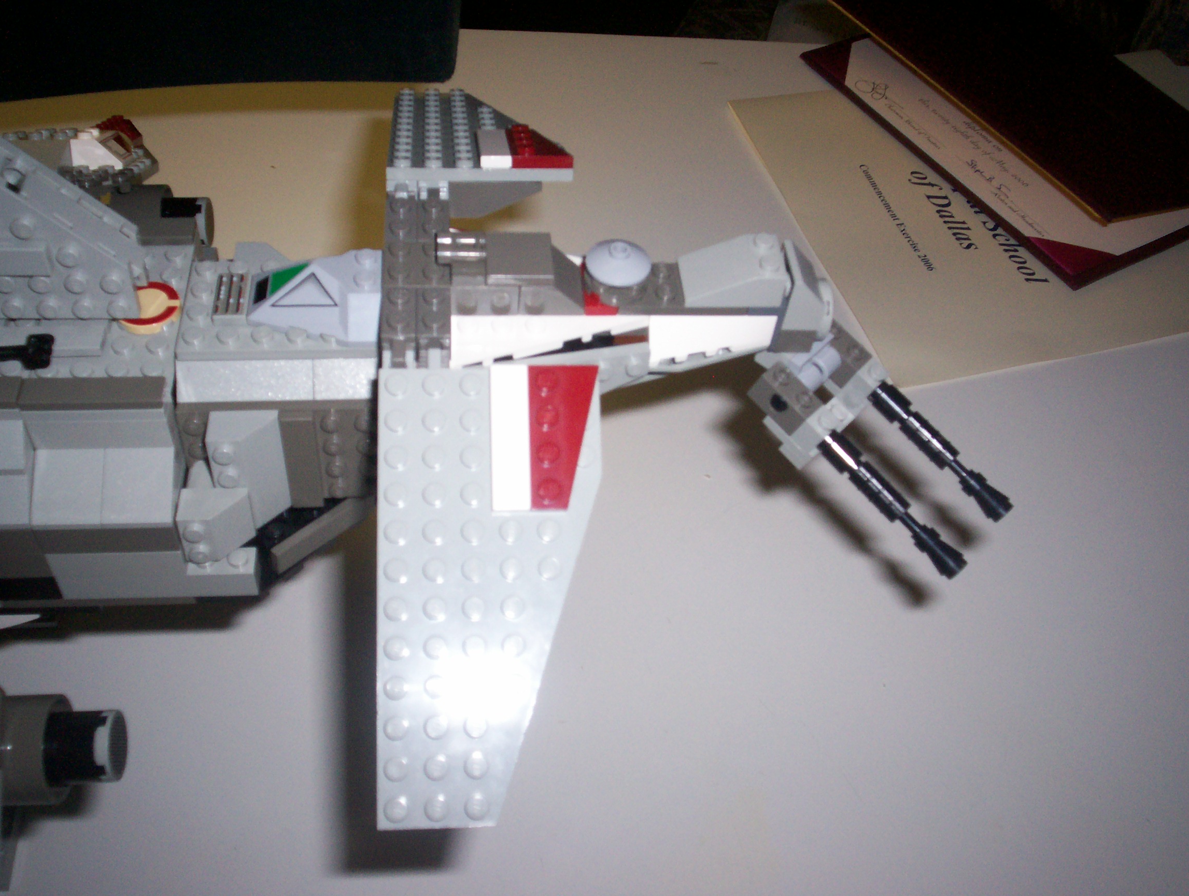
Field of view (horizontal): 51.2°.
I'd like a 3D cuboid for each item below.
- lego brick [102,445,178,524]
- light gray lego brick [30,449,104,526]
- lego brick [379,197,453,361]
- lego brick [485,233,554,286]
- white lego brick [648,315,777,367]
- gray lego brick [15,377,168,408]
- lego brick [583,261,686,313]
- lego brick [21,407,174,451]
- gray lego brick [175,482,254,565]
[{"bbox_3d":[-0.107,0.007,0.294,0.016,0.010,0.023,-1,49,-6],"label":"lego brick"},{"bbox_3d":[-0.123,0.007,0.292,0.016,0.010,0.023,-1,49,-6],"label":"light gray lego brick"},{"bbox_3d":[-0.042,-0.042,0.295,0.016,0.005,0.056,-1,51,-6],"label":"lego brick"},{"bbox_3d":[-0.018,-0.045,0.297,0.016,0.004,0.016,-1,51,-6],"label":"lego brick"},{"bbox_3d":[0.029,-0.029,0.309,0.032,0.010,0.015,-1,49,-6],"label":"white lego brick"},{"bbox_3d":[-0.113,-0.012,0.280,0.032,0.004,0.008,-1,51,-6],"label":"gray lego brick"},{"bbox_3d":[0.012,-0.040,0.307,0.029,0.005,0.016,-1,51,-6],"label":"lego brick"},{"bbox_3d":[-0.115,-0.007,0.291,0.032,0.013,0.008,-1,49,-6],"label":"lego brick"},{"bbox_3d":[-0.092,0.019,0.302,0.016,0.016,0.011,-1,49,-6],"label":"gray lego brick"}]

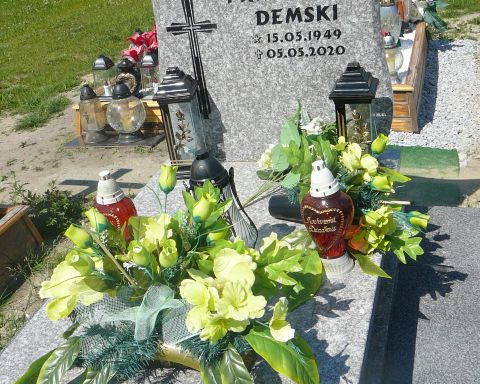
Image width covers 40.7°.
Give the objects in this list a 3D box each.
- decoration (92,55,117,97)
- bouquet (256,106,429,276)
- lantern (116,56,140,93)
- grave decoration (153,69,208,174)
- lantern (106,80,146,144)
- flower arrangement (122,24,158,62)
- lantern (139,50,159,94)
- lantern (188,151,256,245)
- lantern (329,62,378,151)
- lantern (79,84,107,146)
[{"bbox_3d":[-0.760,-0.649,3.610,0.092,0.218,0.092,1,29,18],"label":"decoration"},{"bbox_3d":[0.276,-0.022,1.920,0.480,0.300,0.420,1,26,19],"label":"bouquet"},{"bbox_3d":[-0.606,-0.620,3.516,0.110,0.211,0.105,1,29,18],"label":"lantern"},{"bbox_3d":[-0.198,-0.251,2.297,0.137,0.388,0.143,-1,28,15],"label":"grave decoration"},{"bbox_3d":[-0.615,-0.429,3.438,0.212,0.334,0.212,1,29,18],"label":"lantern"},{"bbox_3d":[-0.493,-0.783,3.558,0.290,0.250,0.240,1,29,18],"label":"flower arrangement"},{"bbox_3d":[-0.529,-0.705,3.850,0.125,0.280,0.125,1,26,19],"label":"lantern"},{"bbox_3d":[-0.071,0.043,1.776,0.160,0.316,0.160,1,29,19],"label":"lantern"},{"bbox_3d":[0.375,-0.222,2.064,0.137,0.388,0.143,2,29,21],"label":"lantern"},{"bbox_3d":[-0.807,-0.428,3.510,0.120,0.317,0.115,1,29,18],"label":"lantern"}]

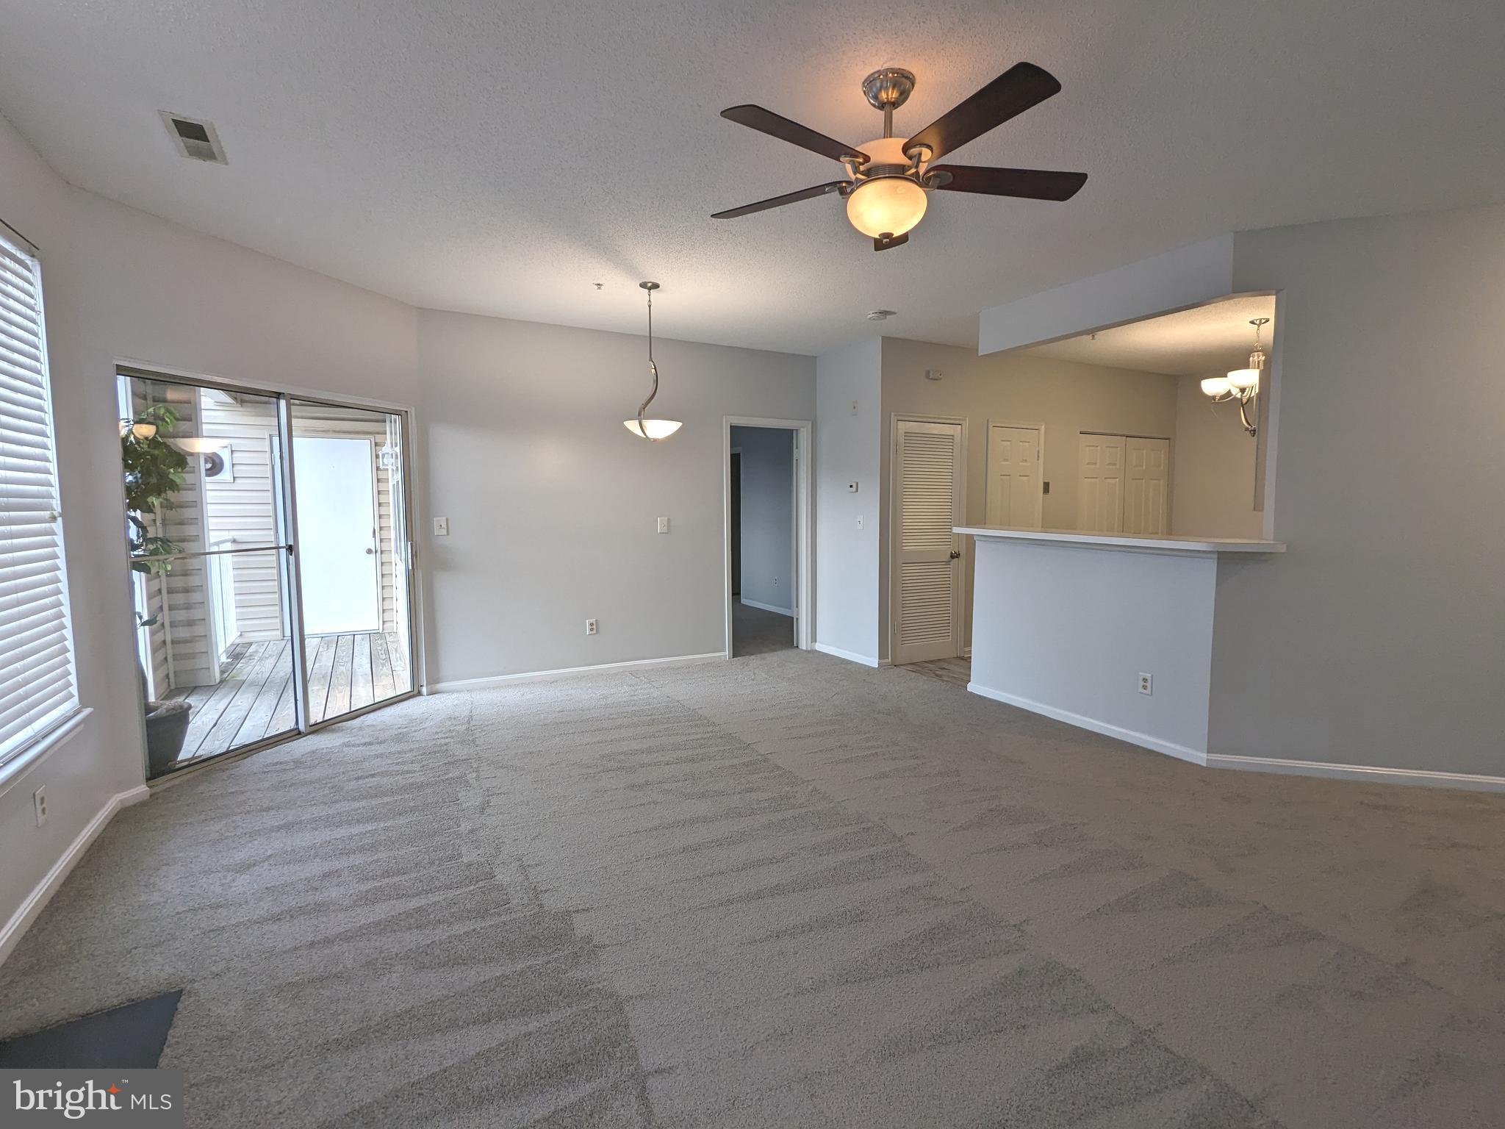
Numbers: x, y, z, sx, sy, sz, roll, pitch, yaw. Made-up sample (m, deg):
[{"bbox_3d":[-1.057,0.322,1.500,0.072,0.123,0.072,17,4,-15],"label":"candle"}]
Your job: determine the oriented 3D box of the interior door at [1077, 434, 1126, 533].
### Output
[{"bbox_3d":[3.515,-0.271,7.059,0.730,2.040,0.045,-3,6,-28],"label":"interior door"}]

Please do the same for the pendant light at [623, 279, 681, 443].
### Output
[{"bbox_3d":[-0.636,-1.264,4.367,0.365,0.955,0.365,0,5,0],"label":"pendant light"}]

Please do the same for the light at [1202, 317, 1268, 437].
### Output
[{"bbox_3d":[3.768,-1.387,5.209,0.660,0.850,0.660,-3,6,-28],"label":"light"}]

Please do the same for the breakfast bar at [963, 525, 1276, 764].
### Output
[{"bbox_3d":[2.135,0.413,4.361,0.500,1.180,2.040,-3,6,-28],"label":"breakfast bar"}]

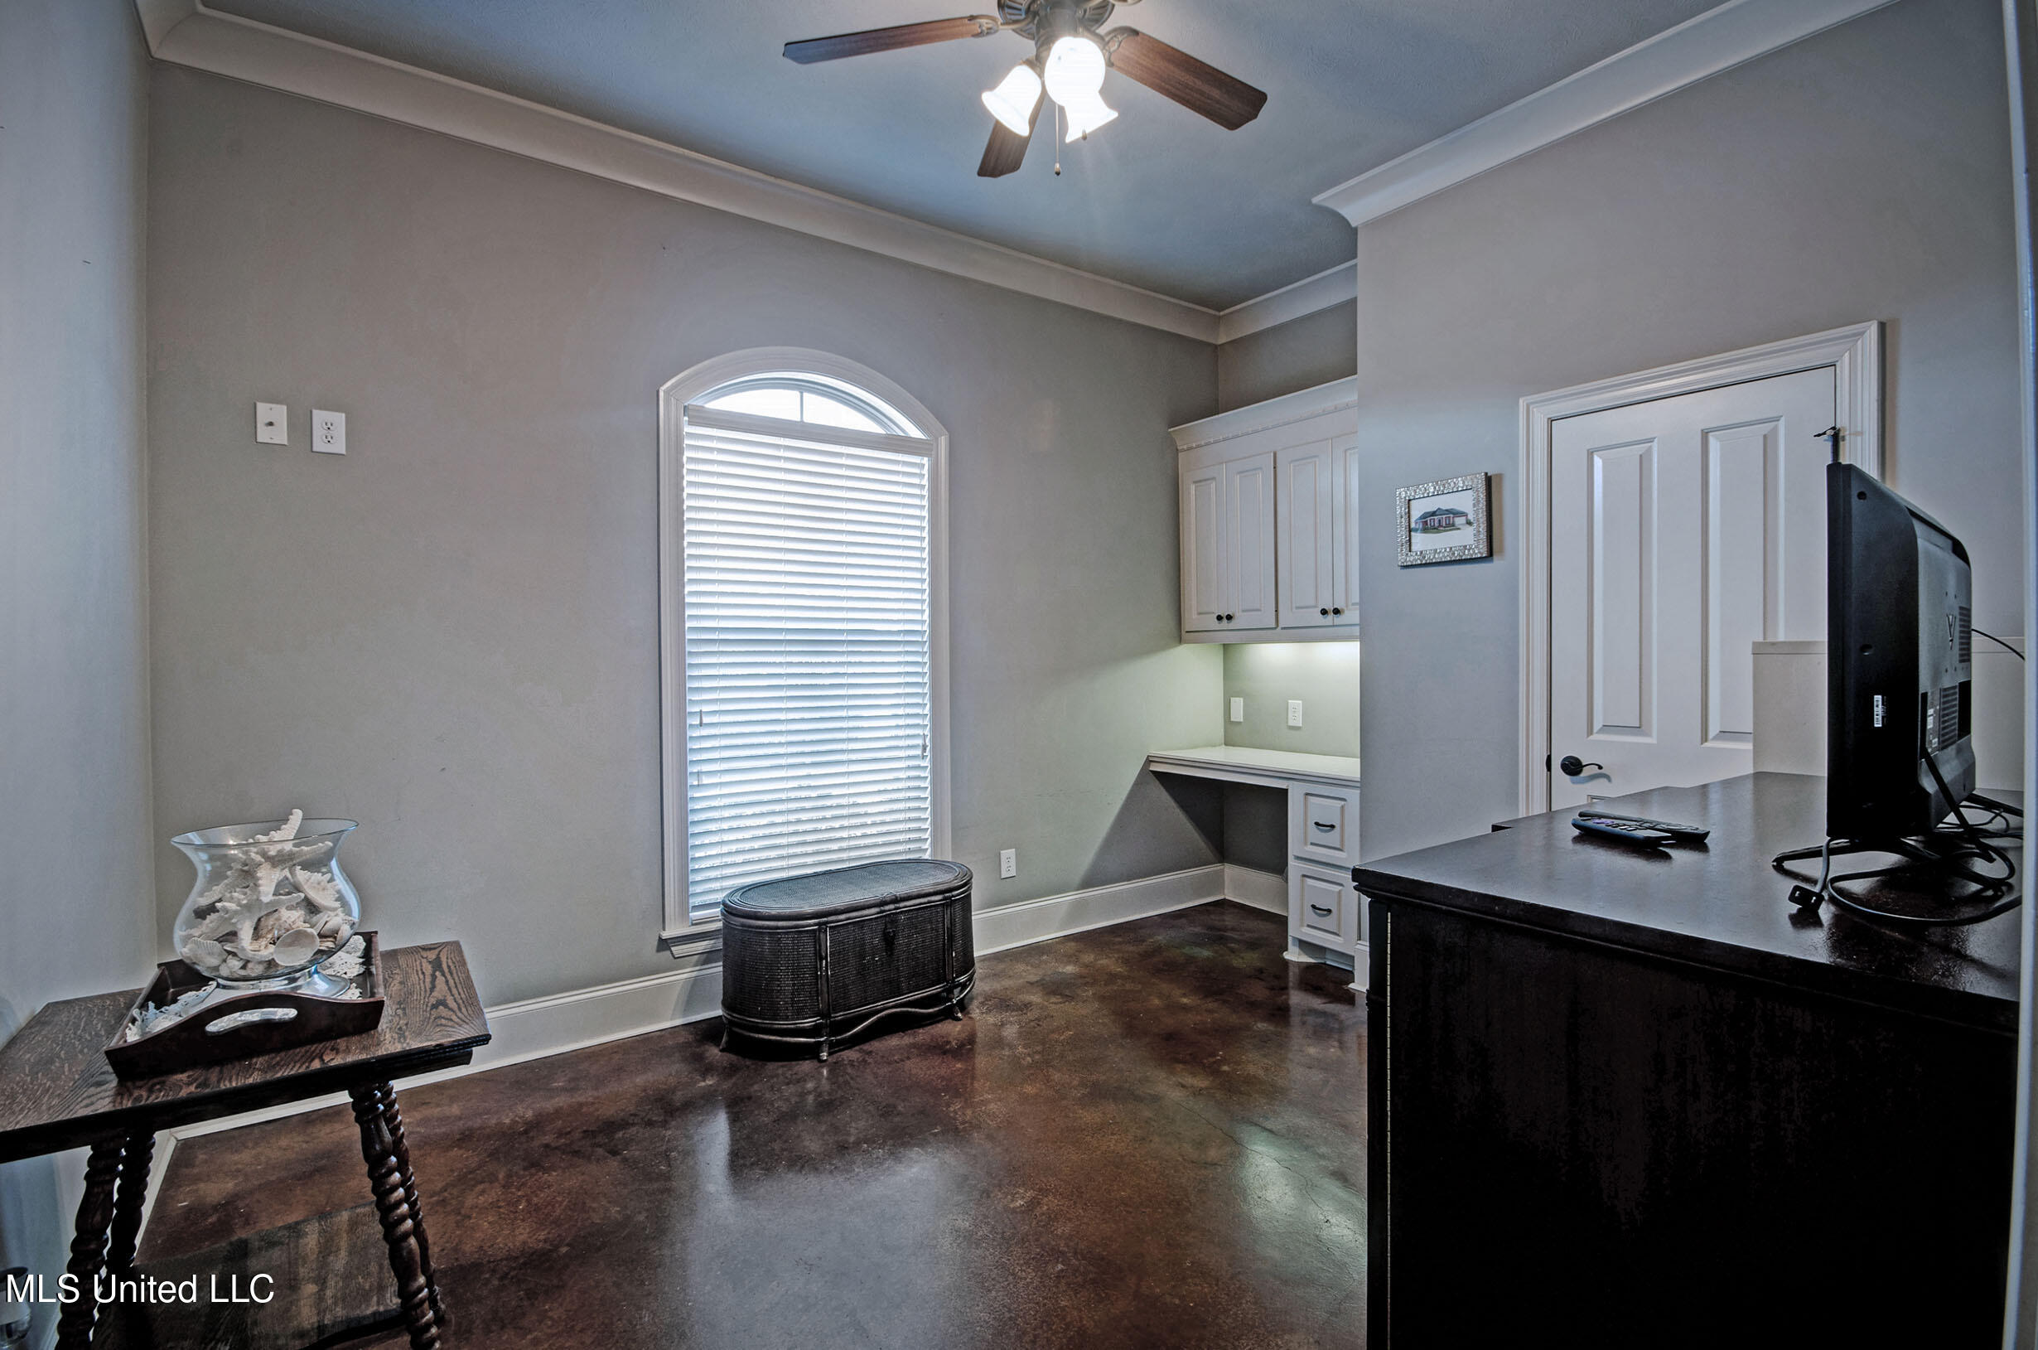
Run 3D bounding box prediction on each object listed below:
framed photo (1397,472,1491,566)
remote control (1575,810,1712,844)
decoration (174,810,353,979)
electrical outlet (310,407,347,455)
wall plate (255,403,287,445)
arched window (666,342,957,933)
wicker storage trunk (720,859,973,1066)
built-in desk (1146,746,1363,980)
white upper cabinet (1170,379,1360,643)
[{"bbox_3d":[1.462,-0.531,2.913,0.025,0.276,0.305,-1,1,-39],"label":"framed photo"},{"bbox_3d":[1.069,0.263,1.458,0.050,0.022,0.195,-1,1,-27],"label":"remote control"},{"bbox_3d":[-1.199,0.359,1.360,0.205,0.250,0.205,-1,1,-33],"label":"decoration"},{"bbox_3d":[-1.924,-0.676,2.364,0.072,0.116,0.008,-1,1,-33],"label":"electrical outlet"},{"bbox_3d":[-2.026,-0.680,2.298,0.068,0.111,0.008,-1,1,-33],"label":"wall plate"},{"bbox_3d":[-0.757,-0.152,3.173,1.100,2.050,0.130,-1,1,-33],"label":"arched window"},{"bbox_3d":[-0.569,0.968,2.983,0.920,0.460,0.465,-1,1,-33],"label":"wicker storage trunk"},{"bbox_3d":[1.174,0.772,3.777,0.515,0.775,1.070,-1,1,-39],"label":"built-in desk"},{"bbox_3d":[1.225,-0.664,3.782,0.360,1.035,1.070,-1,1,-39],"label":"white upper cabinet"}]

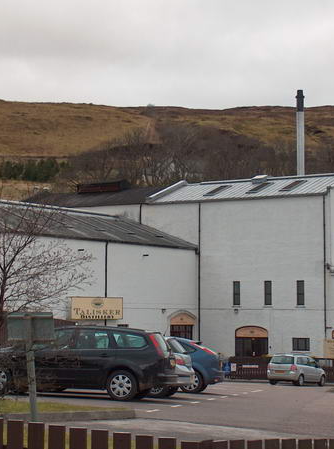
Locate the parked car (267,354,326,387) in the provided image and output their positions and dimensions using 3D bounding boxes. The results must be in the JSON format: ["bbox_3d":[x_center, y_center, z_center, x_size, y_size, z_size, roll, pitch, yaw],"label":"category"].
[{"bbox_3d":[7.083,7.840,67.000,1.800,1.640,4.450,-2,-7,31],"label":"parked car"}]

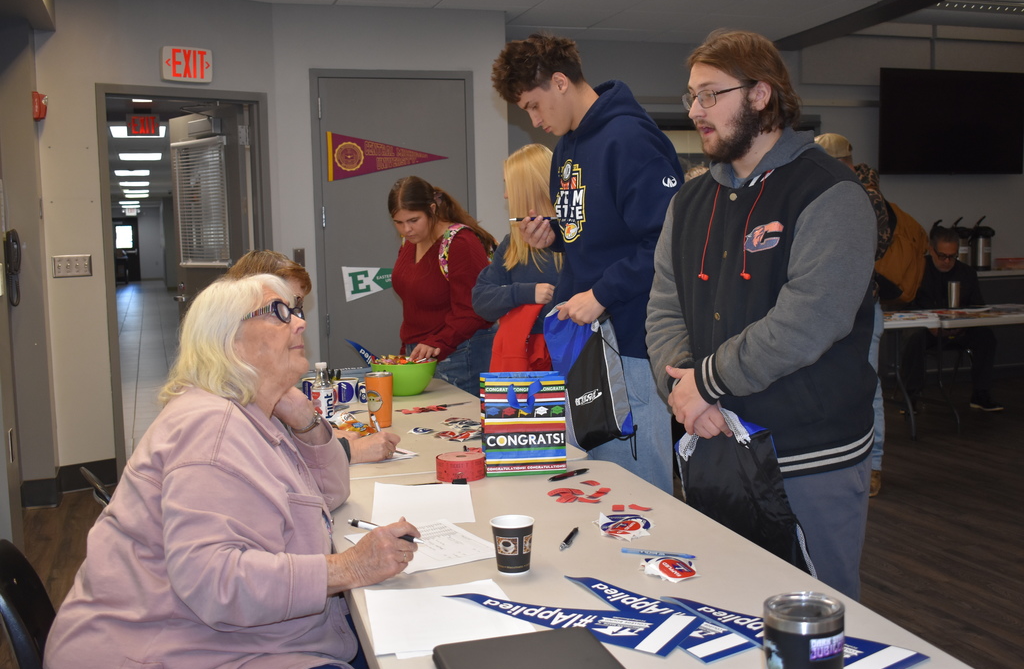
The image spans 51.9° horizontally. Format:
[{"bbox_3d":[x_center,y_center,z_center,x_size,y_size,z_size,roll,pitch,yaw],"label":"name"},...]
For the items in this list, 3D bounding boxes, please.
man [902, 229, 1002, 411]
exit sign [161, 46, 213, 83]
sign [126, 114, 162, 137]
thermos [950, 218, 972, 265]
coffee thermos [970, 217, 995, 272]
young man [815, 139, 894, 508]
[{"bbox_3d":[3.236,-0.115,7.711,0.640,1.335,0.660,-1,5,-2],"label":"man"},{"bbox_3d":[-1.822,-1.507,5.889,0.290,0.188,0.045,-5,7,-37],"label":"exit sign"},{"bbox_3d":[-3.323,-1.889,9.500,0.303,0.198,0.060,-3,5,-19],"label":"sign"},{"bbox_3d":[3.857,-0.775,9.030,0.170,0.455,0.220,-1,6,-2],"label":"thermos"},{"bbox_3d":[4.224,-0.819,9.450,0.170,0.480,0.235,-3,5,-17],"label":"coffee thermos"},{"bbox_3d":[1.667,-0.103,5.284,0.440,1.815,0.520,0,5,10],"label":"young man"}]

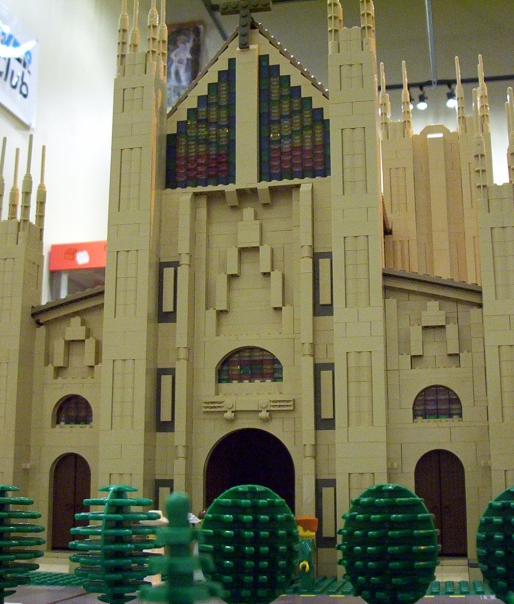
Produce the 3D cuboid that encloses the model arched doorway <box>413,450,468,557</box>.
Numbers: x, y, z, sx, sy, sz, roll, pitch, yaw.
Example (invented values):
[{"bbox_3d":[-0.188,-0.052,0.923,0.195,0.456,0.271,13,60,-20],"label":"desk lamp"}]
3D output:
[{"bbox_3d":[0.120,0.131,0.649,0.032,0.068,0.012,-3,-12,14],"label":"model arched doorway"}]

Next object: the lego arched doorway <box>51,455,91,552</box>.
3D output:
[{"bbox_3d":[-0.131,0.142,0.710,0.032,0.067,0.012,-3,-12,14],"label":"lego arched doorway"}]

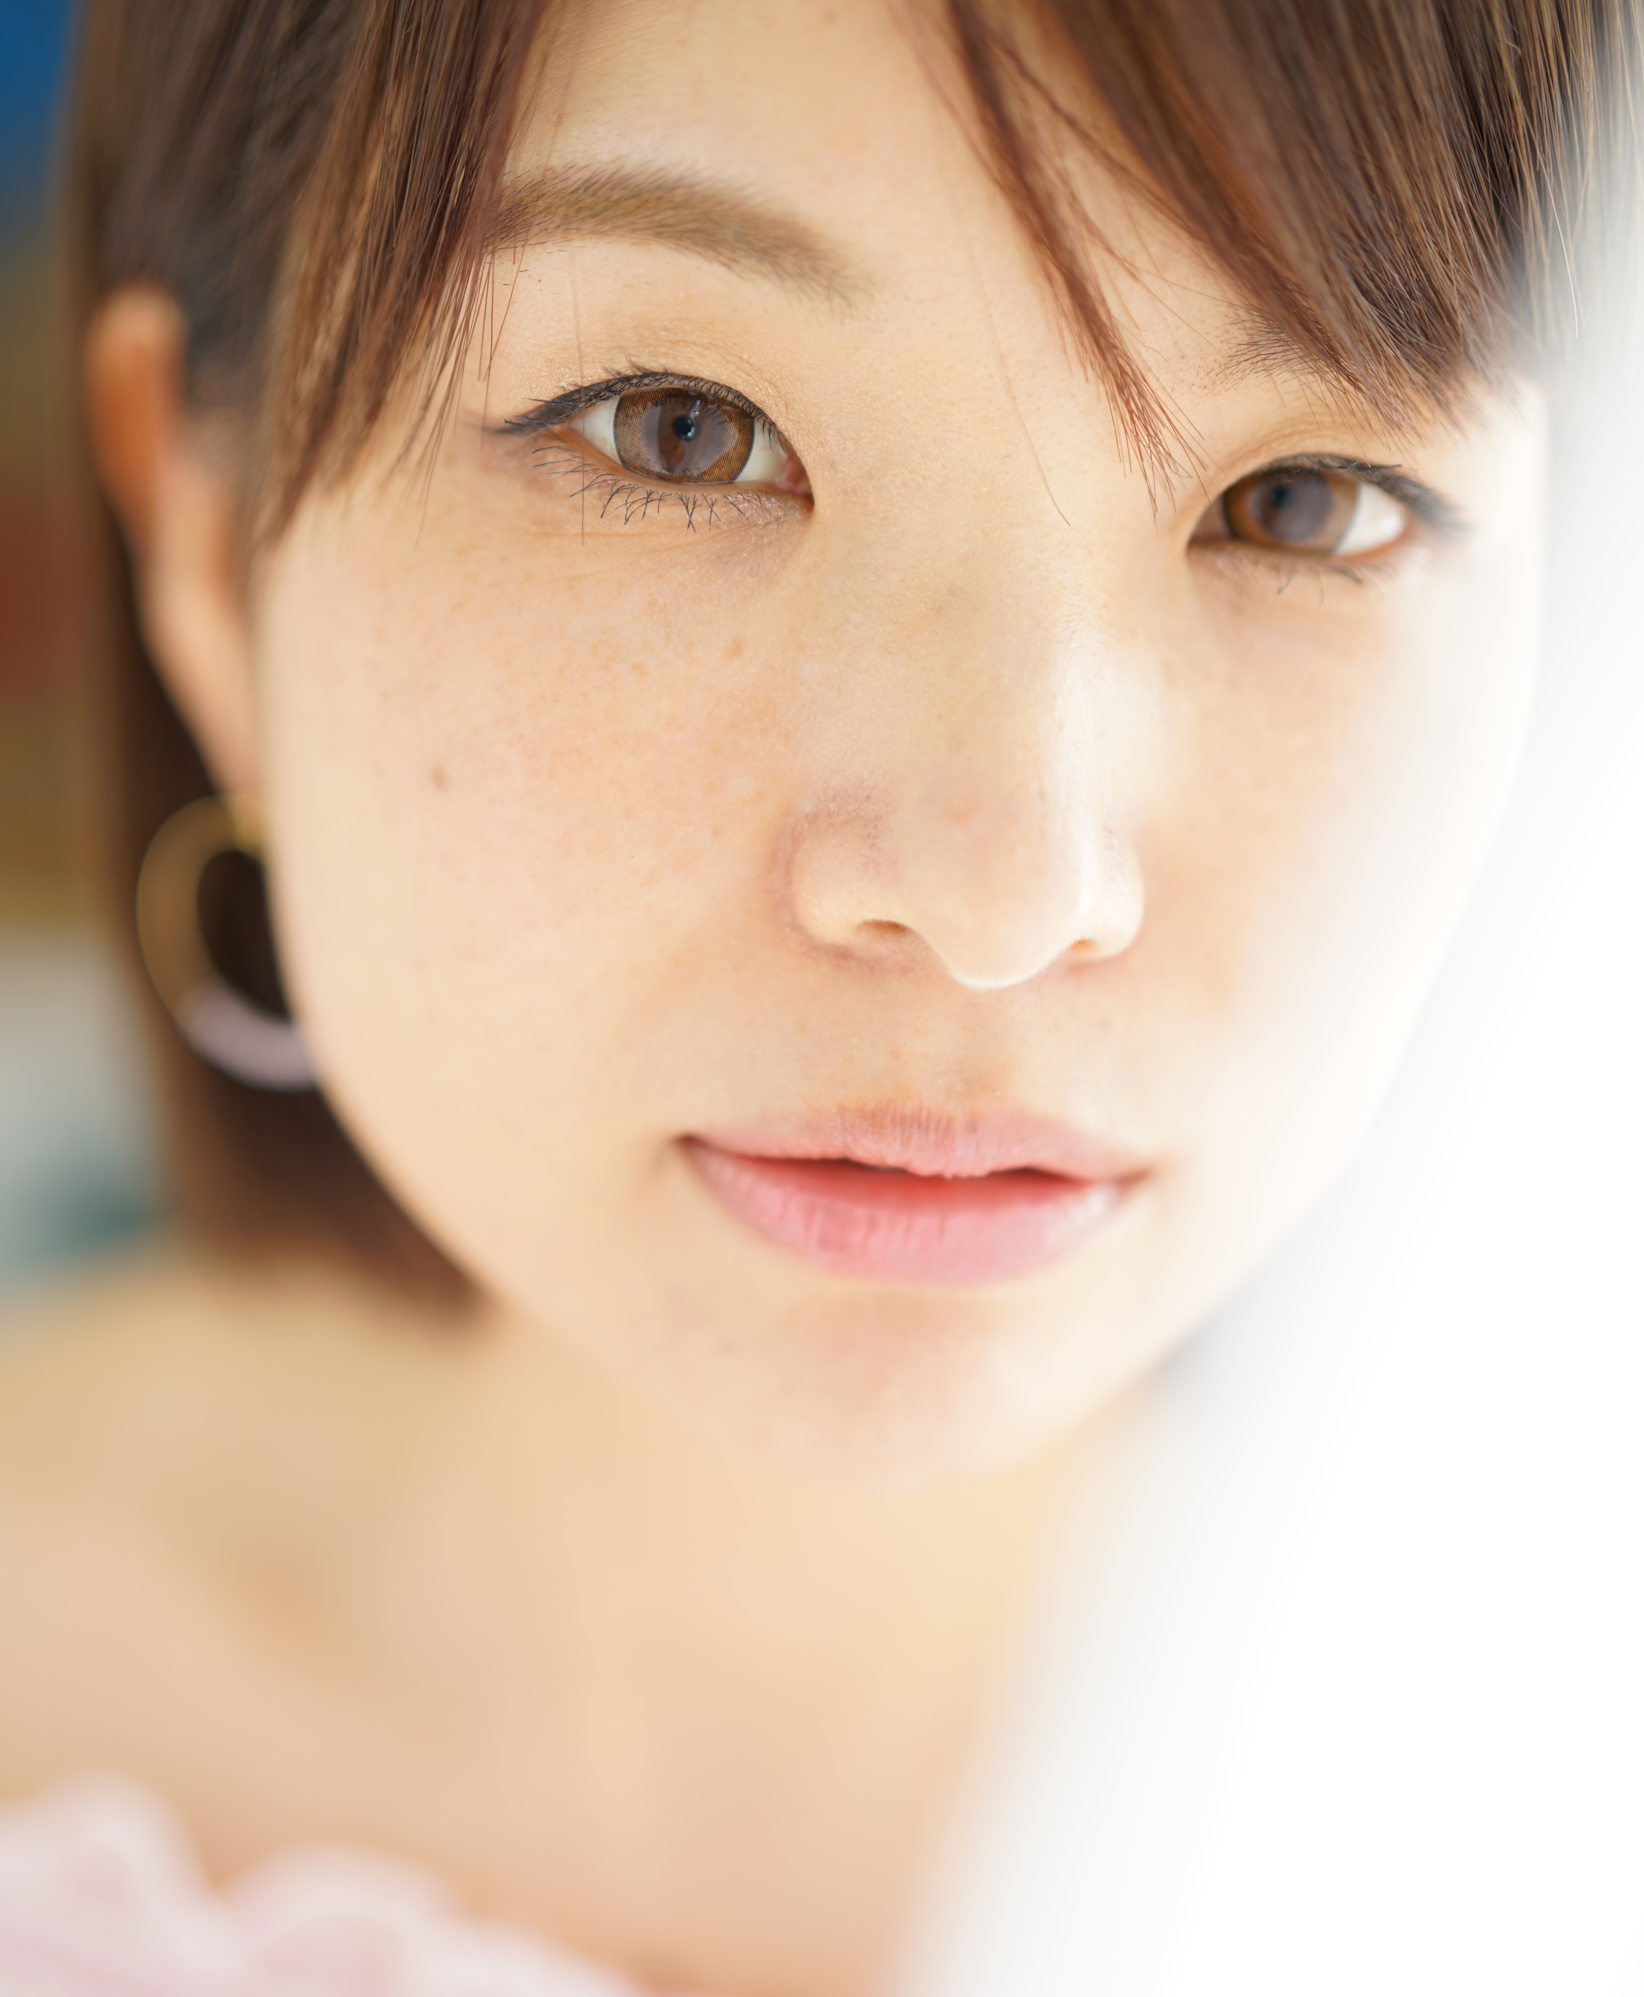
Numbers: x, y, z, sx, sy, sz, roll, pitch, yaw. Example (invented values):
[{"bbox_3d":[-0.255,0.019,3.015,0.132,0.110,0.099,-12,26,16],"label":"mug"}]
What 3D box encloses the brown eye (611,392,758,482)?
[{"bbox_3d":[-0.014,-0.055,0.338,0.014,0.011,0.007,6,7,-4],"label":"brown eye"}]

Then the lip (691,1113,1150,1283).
[{"bbox_3d":[0.009,0.020,0.341,0.046,0.018,0.017,5,7,-6],"label":"lip"}]

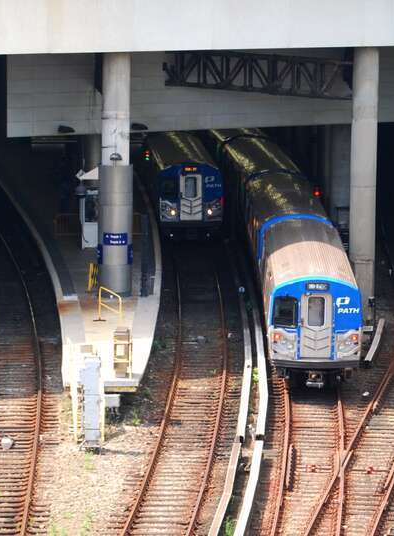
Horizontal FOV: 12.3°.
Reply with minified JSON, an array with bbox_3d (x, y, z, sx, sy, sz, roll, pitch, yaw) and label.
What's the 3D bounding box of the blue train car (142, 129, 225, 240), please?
[{"bbox_3d":[-0.872,-3.992,82.557,2.800,3.450,12.400,-1,12,-6],"label":"blue train car"}]

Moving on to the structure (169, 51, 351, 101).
[{"bbox_3d":[2.105,-6.986,65.652,7.720,1.380,0.600,7,14,30],"label":"structure"}]

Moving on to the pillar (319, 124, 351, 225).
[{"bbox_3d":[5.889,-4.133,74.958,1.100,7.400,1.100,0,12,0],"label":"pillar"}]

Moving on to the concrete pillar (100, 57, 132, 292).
[{"bbox_3d":[-2.756,-3.291,62.330,1.100,8.420,1.100,0,12,0],"label":"concrete pillar"}]

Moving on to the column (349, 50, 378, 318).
[{"bbox_3d":[5.892,-2.996,63.916,0.930,9.790,0.930,0,12,0],"label":"column"}]

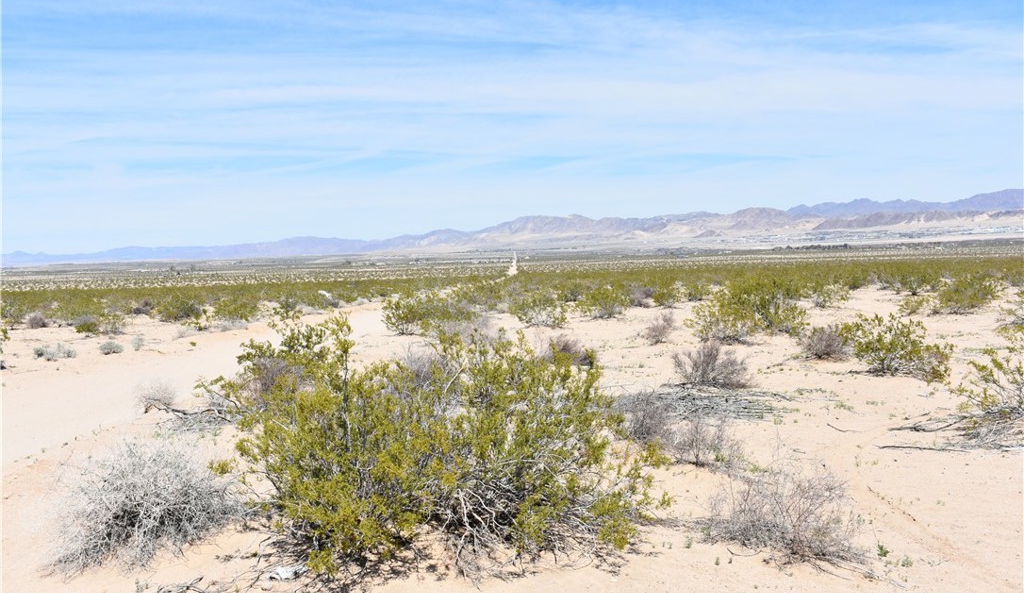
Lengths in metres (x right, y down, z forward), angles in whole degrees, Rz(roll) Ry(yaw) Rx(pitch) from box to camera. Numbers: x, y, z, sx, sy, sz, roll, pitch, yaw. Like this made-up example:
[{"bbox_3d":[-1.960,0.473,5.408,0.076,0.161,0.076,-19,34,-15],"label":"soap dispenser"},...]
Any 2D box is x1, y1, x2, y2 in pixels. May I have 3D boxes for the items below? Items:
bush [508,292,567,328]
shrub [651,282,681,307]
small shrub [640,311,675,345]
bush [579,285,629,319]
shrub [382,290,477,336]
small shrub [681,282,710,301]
[{"bbox_3d":[0.674,0.316,28.243,1.500,0.890,1.270,0,2,0],"label":"bush"},{"bbox_3d":[5.554,-0.080,40.160,1.060,0.930,0.900,0,2,0],"label":"shrub"},{"bbox_3d":[2.883,0.627,22.017,0.660,0.660,0.560,0,2,0],"label":"small shrub"},{"bbox_3d":[2.671,0.161,32.061,1.470,0.960,1.250,0,2,0],"label":"bush"},{"bbox_3d":[-1.869,0.343,25.466,2.160,1.010,1.830,0,2,0],"label":"shrub"},{"bbox_3d":[7.674,-0.215,46.160,1.140,0.820,0.970,0,2,0],"label":"small shrub"}]

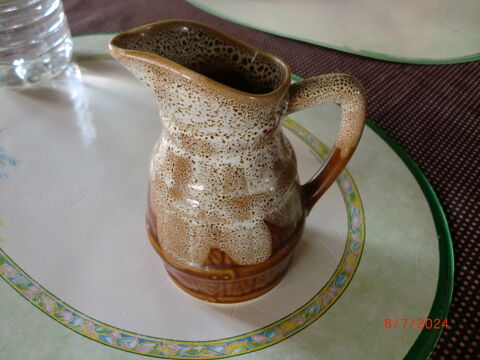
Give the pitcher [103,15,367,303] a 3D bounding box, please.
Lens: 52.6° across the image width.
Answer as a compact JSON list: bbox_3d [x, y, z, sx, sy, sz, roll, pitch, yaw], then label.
[{"bbox_3d":[0.002,-0.008,0.230,0.104,0.131,0.083,-1,45,-1],"label":"pitcher"}]

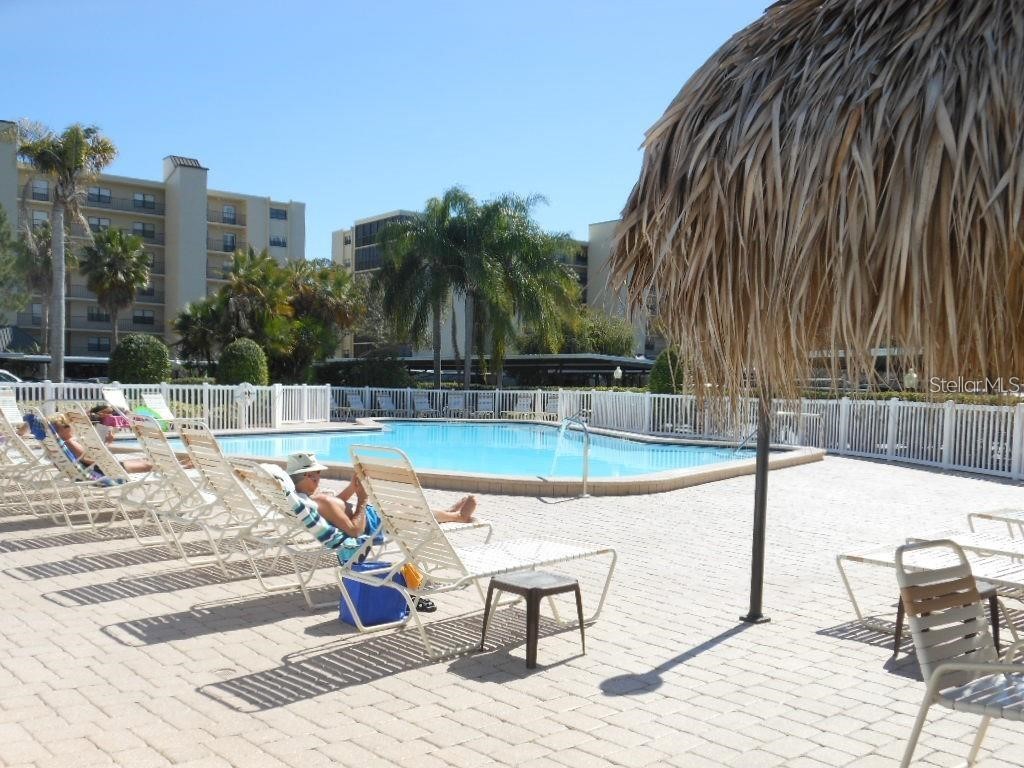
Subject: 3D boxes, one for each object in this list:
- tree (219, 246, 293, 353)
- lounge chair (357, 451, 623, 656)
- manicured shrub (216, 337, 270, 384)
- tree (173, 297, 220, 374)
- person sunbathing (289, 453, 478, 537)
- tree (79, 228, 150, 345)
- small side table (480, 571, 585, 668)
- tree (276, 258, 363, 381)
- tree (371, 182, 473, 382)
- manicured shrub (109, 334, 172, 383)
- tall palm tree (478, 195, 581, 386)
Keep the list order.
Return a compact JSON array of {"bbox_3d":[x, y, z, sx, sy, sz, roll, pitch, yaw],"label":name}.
[{"bbox_3d":[-11.036,-2.393,42.000,3.300,7.050,3.300,1,0,0],"label":"tree"},{"bbox_3d":[-0.187,0.953,6.154,1.800,1.160,0.690,1,1,-42],"label":"lounge chair"},{"bbox_3d":[-8.558,-0.109,31.000,1.650,2.670,1.650,1,0,0],"label":"manicured shrub"},{"bbox_3d":[-12.887,-1.243,40.000,2.200,4.680,2.200,1,0,0],"label":"tree"},{"bbox_3d":[-0.920,0.800,7.200,1.620,0.620,0.560,1,0,-44],"label":"person sunbathing"},{"bbox_3d":[-23.617,-4.218,58.000,4.200,10.040,4.200,1,0,0],"label":"tree"},{"bbox_3d":[0.125,1.329,5.593,0.430,0.430,0.430,1,1,-41],"label":"small side table"},{"bbox_3d":[-6.934,-1.700,35.020,3.100,5.600,3.100,1,0,0],"label":"tree"},{"bbox_3d":[-3.298,-3.344,39.500,4.500,9.290,4.500,1,0,0],"label":"tree"},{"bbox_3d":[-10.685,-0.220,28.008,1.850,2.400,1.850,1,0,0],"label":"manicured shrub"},{"bbox_3d":[0.329,-3.360,41.032,4.800,9.200,4.800,1,0,0],"label":"tall palm tree"}]

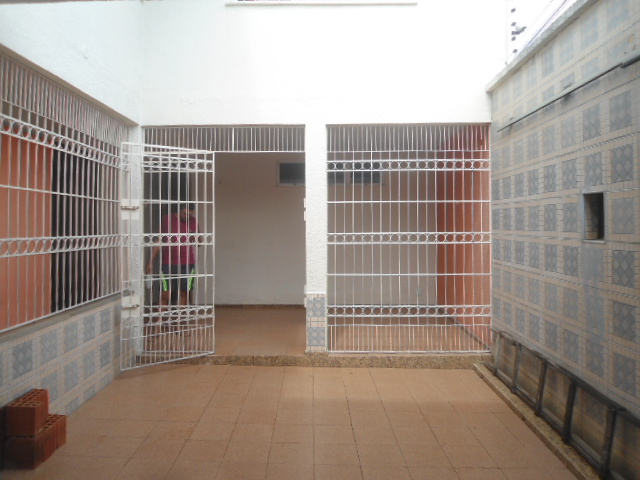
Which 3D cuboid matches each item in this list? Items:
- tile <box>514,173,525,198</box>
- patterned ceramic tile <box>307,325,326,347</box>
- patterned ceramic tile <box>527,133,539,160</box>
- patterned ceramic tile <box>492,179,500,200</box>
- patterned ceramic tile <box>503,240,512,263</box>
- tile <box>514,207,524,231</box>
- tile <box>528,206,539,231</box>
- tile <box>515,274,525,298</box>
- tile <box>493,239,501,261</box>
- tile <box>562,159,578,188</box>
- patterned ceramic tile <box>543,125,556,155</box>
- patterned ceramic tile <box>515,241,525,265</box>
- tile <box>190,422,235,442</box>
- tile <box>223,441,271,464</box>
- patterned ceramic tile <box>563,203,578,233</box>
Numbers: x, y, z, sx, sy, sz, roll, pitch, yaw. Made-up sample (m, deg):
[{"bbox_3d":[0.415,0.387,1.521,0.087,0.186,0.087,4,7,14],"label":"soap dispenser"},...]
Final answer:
[{"bbox_3d":[1.792,-0.495,4.332,0.010,0.203,0.203,0,1,1],"label":"tile"},{"bbox_3d":[-0.039,1.080,5.369,0.220,0.215,0.010,0,2,-1],"label":"patterned ceramic tile"},{"bbox_3d":[1.855,-0.816,4.196,0.010,0.213,0.213,0,2,1],"label":"patterned ceramic tile"},{"bbox_3d":[1.890,-0.541,5.146,0.010,0.213,0.213,0,2,1],"label":"patterned ceramic tile"},{"bbox_3d":[1.850,0.113,4.719,0.010,0.207,0.207,0,1,1],"label":"patterned ceramic tile"},{"bbox_3d":[1.929,-0.204,4.630,0.010,0.218,0.218,0,2,1],"label":"tile"},{"bbox_3d":[1.875,-0.189,4.221,0.010,0.213,0.213,0,2,1],"label":"tile"},{"bbox_3d":[1.829,0.425,4.396,0.012,0.207,0.213,0,2,1],"label":"tile"},{"bbox_3d":[1.835,0.099,4.985,0.010,0.205,0.205,0,2,1],"label":"tile"},{"bbox_3d":[1.826,-0.484,3.502,0.010,0.207,0.207,0,1,1],"label":"tile"},{"bbox_3d":[1.830,-0.798,3.816,0.010,0.207,0.207,0,1,1],"label":"patterned ceramic tile"},{"bbox_3d":[1.931,0.120,4.632,0.010,0.218,0.218,0,2,1],"label":"patterned ceramic tile"},{"bbox_3d":[-0.791,1.423,3.546,0.300,0.010,0.300,0,2,-1],"label":"tile"},{"bbox_3d":[-0.479,1.413,3.201,0.295,0.010,0.295,1,2,-1],"label":"tile"},{"bbox_3d":[1.911,-0.166,3.656,0.010,0.218,0.218,0,2,1],"label":"patterned ceramic tile"}]

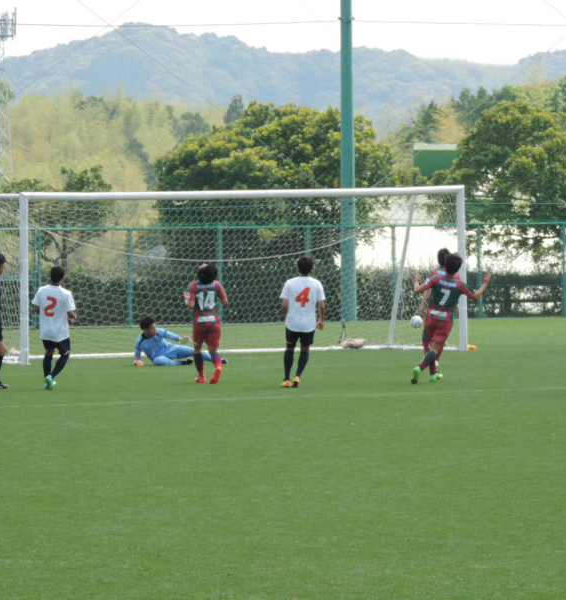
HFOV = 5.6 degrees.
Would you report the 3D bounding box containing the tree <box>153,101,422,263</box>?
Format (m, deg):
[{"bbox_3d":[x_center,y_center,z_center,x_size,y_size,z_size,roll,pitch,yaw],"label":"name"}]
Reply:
[{"bbox_3d":[0.094,-1.916,121.000,5.610,4.520,5.330,-1,1,0],"label":"tree"}]

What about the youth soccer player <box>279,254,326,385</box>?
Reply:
[{"bbox_3d":[0.251,0.263,72.695,0.560,1.660,0.360,-1,1,3],"label":"youth soccer player"}]

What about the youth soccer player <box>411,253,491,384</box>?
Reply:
[{"bbox_3d":[2.104,0.224,73.466,0.970,1.650,0.600,-1,1,3],"label":"youth soccer player"}]

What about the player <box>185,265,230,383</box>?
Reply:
[{"bbox_3d":[-1.005,0.298,74.907,0.580,1.560,0.450,-1,1,0],"label":"player"}]

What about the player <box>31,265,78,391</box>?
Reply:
[{"bbox_3d":[-2.910,0.339,73.398,0.540,1.590,0.420,-1,1,18],"label":"player"}]

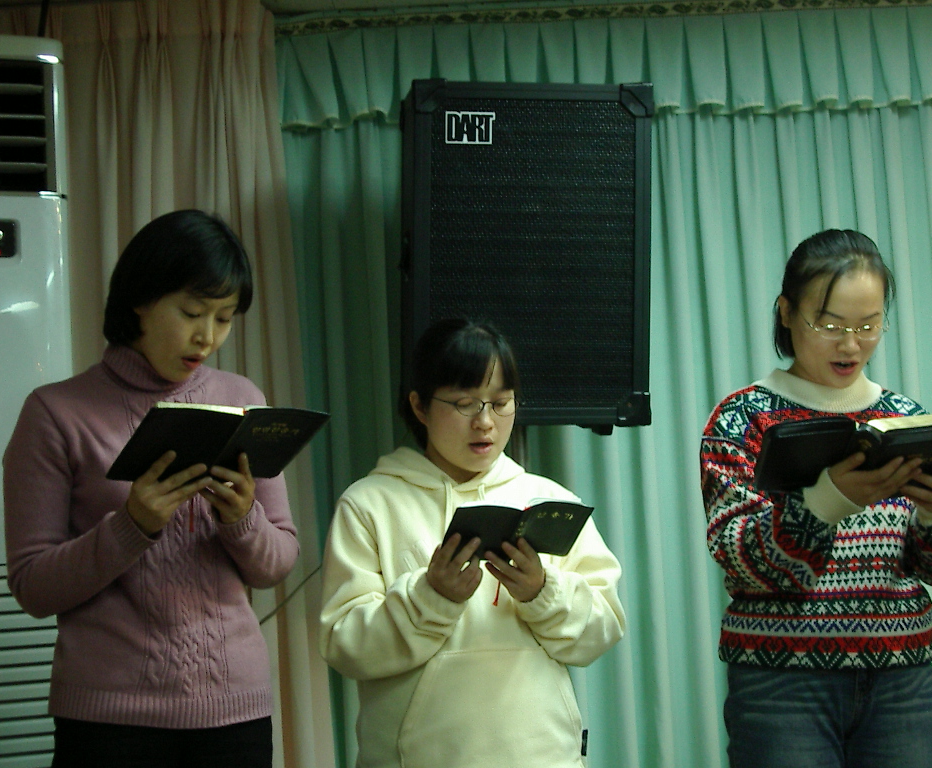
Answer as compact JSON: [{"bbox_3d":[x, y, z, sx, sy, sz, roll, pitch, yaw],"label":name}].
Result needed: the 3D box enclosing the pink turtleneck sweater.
[{"bbox_3d":[-0.461,0.221,2.760,0.450,0.575,0.330,0,-7,-28],"label":"pink turtleneck sweater"}]

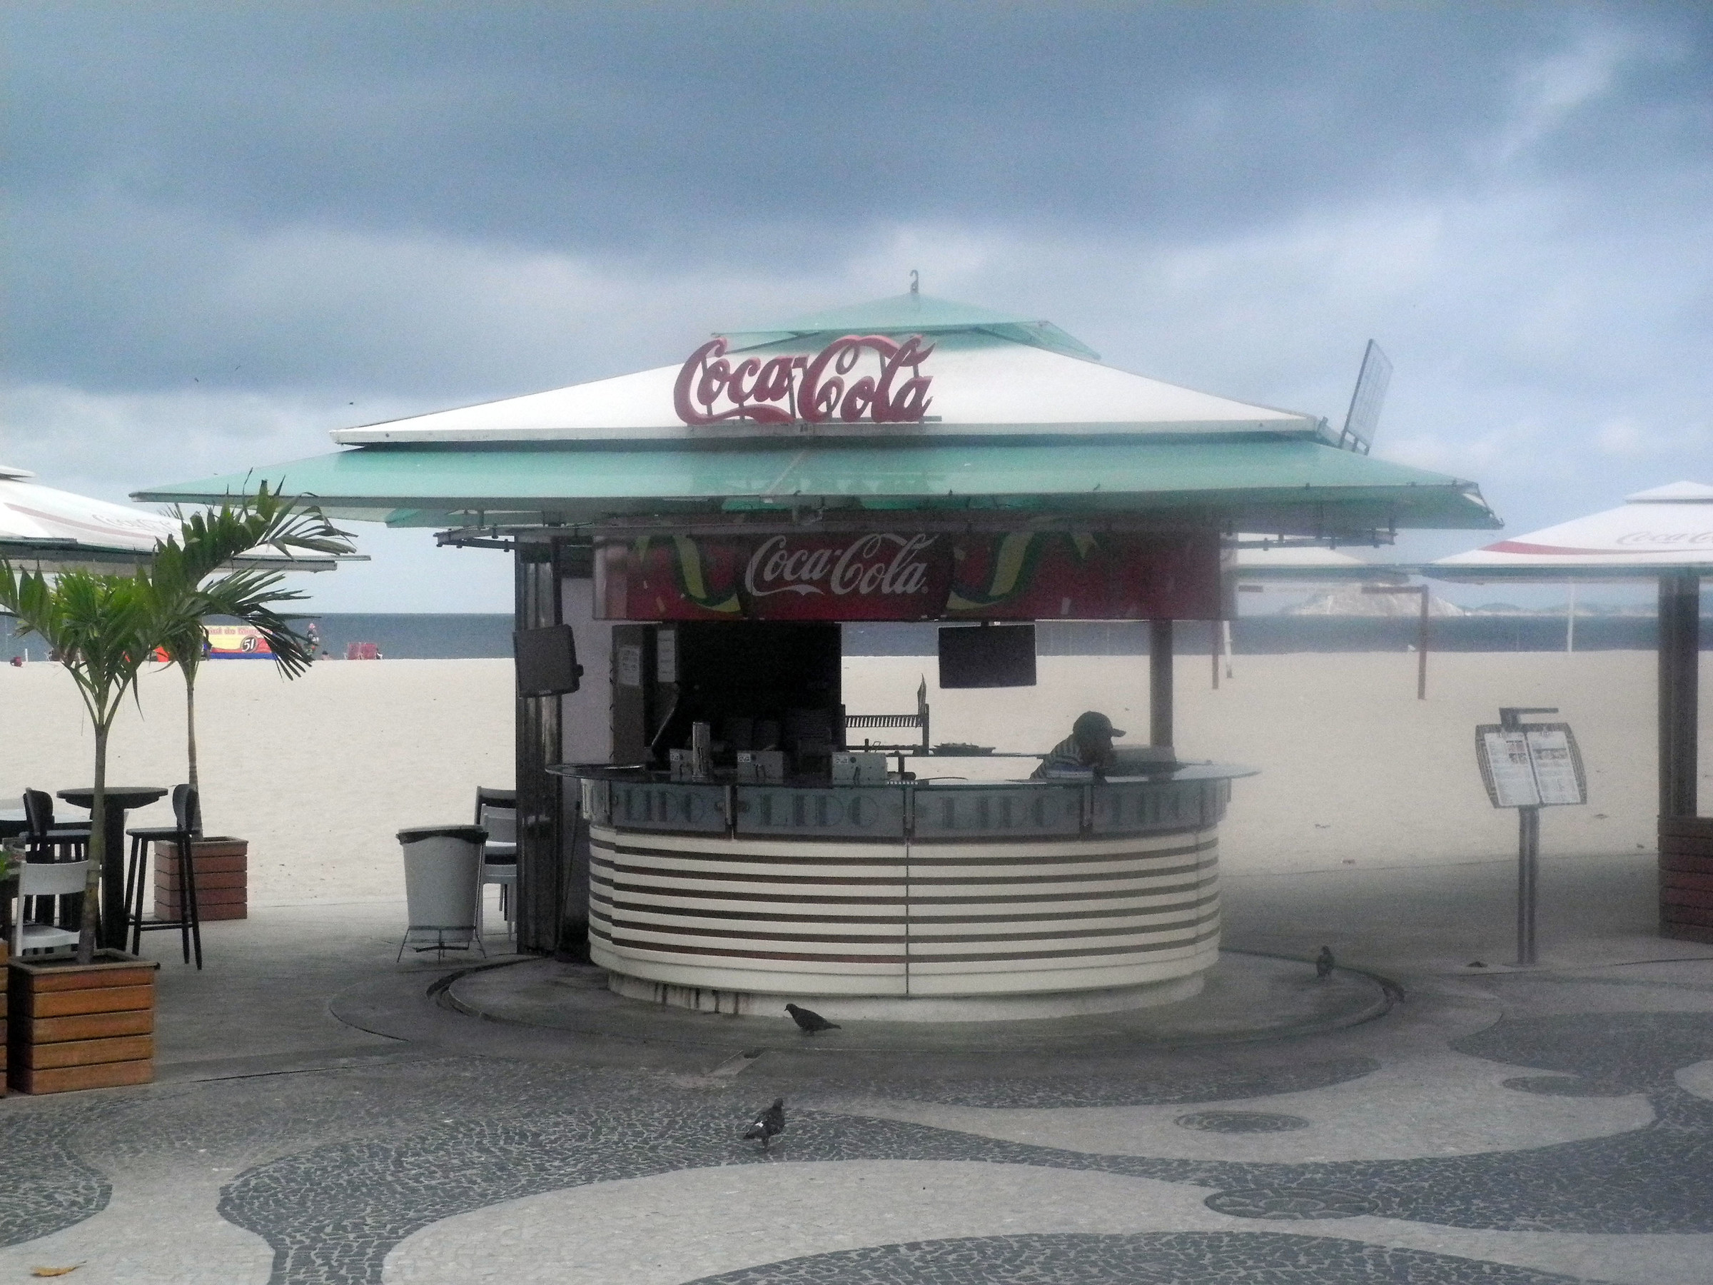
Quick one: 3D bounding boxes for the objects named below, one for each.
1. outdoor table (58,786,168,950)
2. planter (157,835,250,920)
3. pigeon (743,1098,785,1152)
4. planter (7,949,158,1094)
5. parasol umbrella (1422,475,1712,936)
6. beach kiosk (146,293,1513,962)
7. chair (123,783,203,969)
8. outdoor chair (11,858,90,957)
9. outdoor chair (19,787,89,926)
[{"bbox_3d":[-4.205,1.349,17.064,0.625,1.030,0.625,0,1,-33],"label":"outdoor table"},{"bbox_3d":[-4.380,1.584,20.116,0.515,0.500,0.515,0,1,-25],"label":"planter"},{"bbox_3d":[-0.347,1.816,11.458,0.260,0.205,0.120,0,1,-40],"label":"pigeon"},{"bbox_3d":[-3.400,1.645,13.117,0.540,0.515,0.540,0,1,-33],"label":"planter"},{"bbox_3d":[5.439,0.429,19.895,3.150,2.950,3.150,0,1,15],"label":"parasol umbrella"},{"bbox_3d":[0.330,-0.048,16.750,6.300,3.830,6.350,0,1,13],"label":"beach kiosk"},{"bbox_3d":[-3.950,1.337,17.194,0.430,1.050,0.400,0,1,-28],"label":"chair"},{"bbox_3d":[-4.040,1.479,14.995,0.440,0.810,0.480,0,1,-34],"label":"outdoor chair"},{"bbox_3d":[-4.450,1.345,16.934,0.430,1.040,0.400,0,1,-28],"label":"outdoor chair"}]

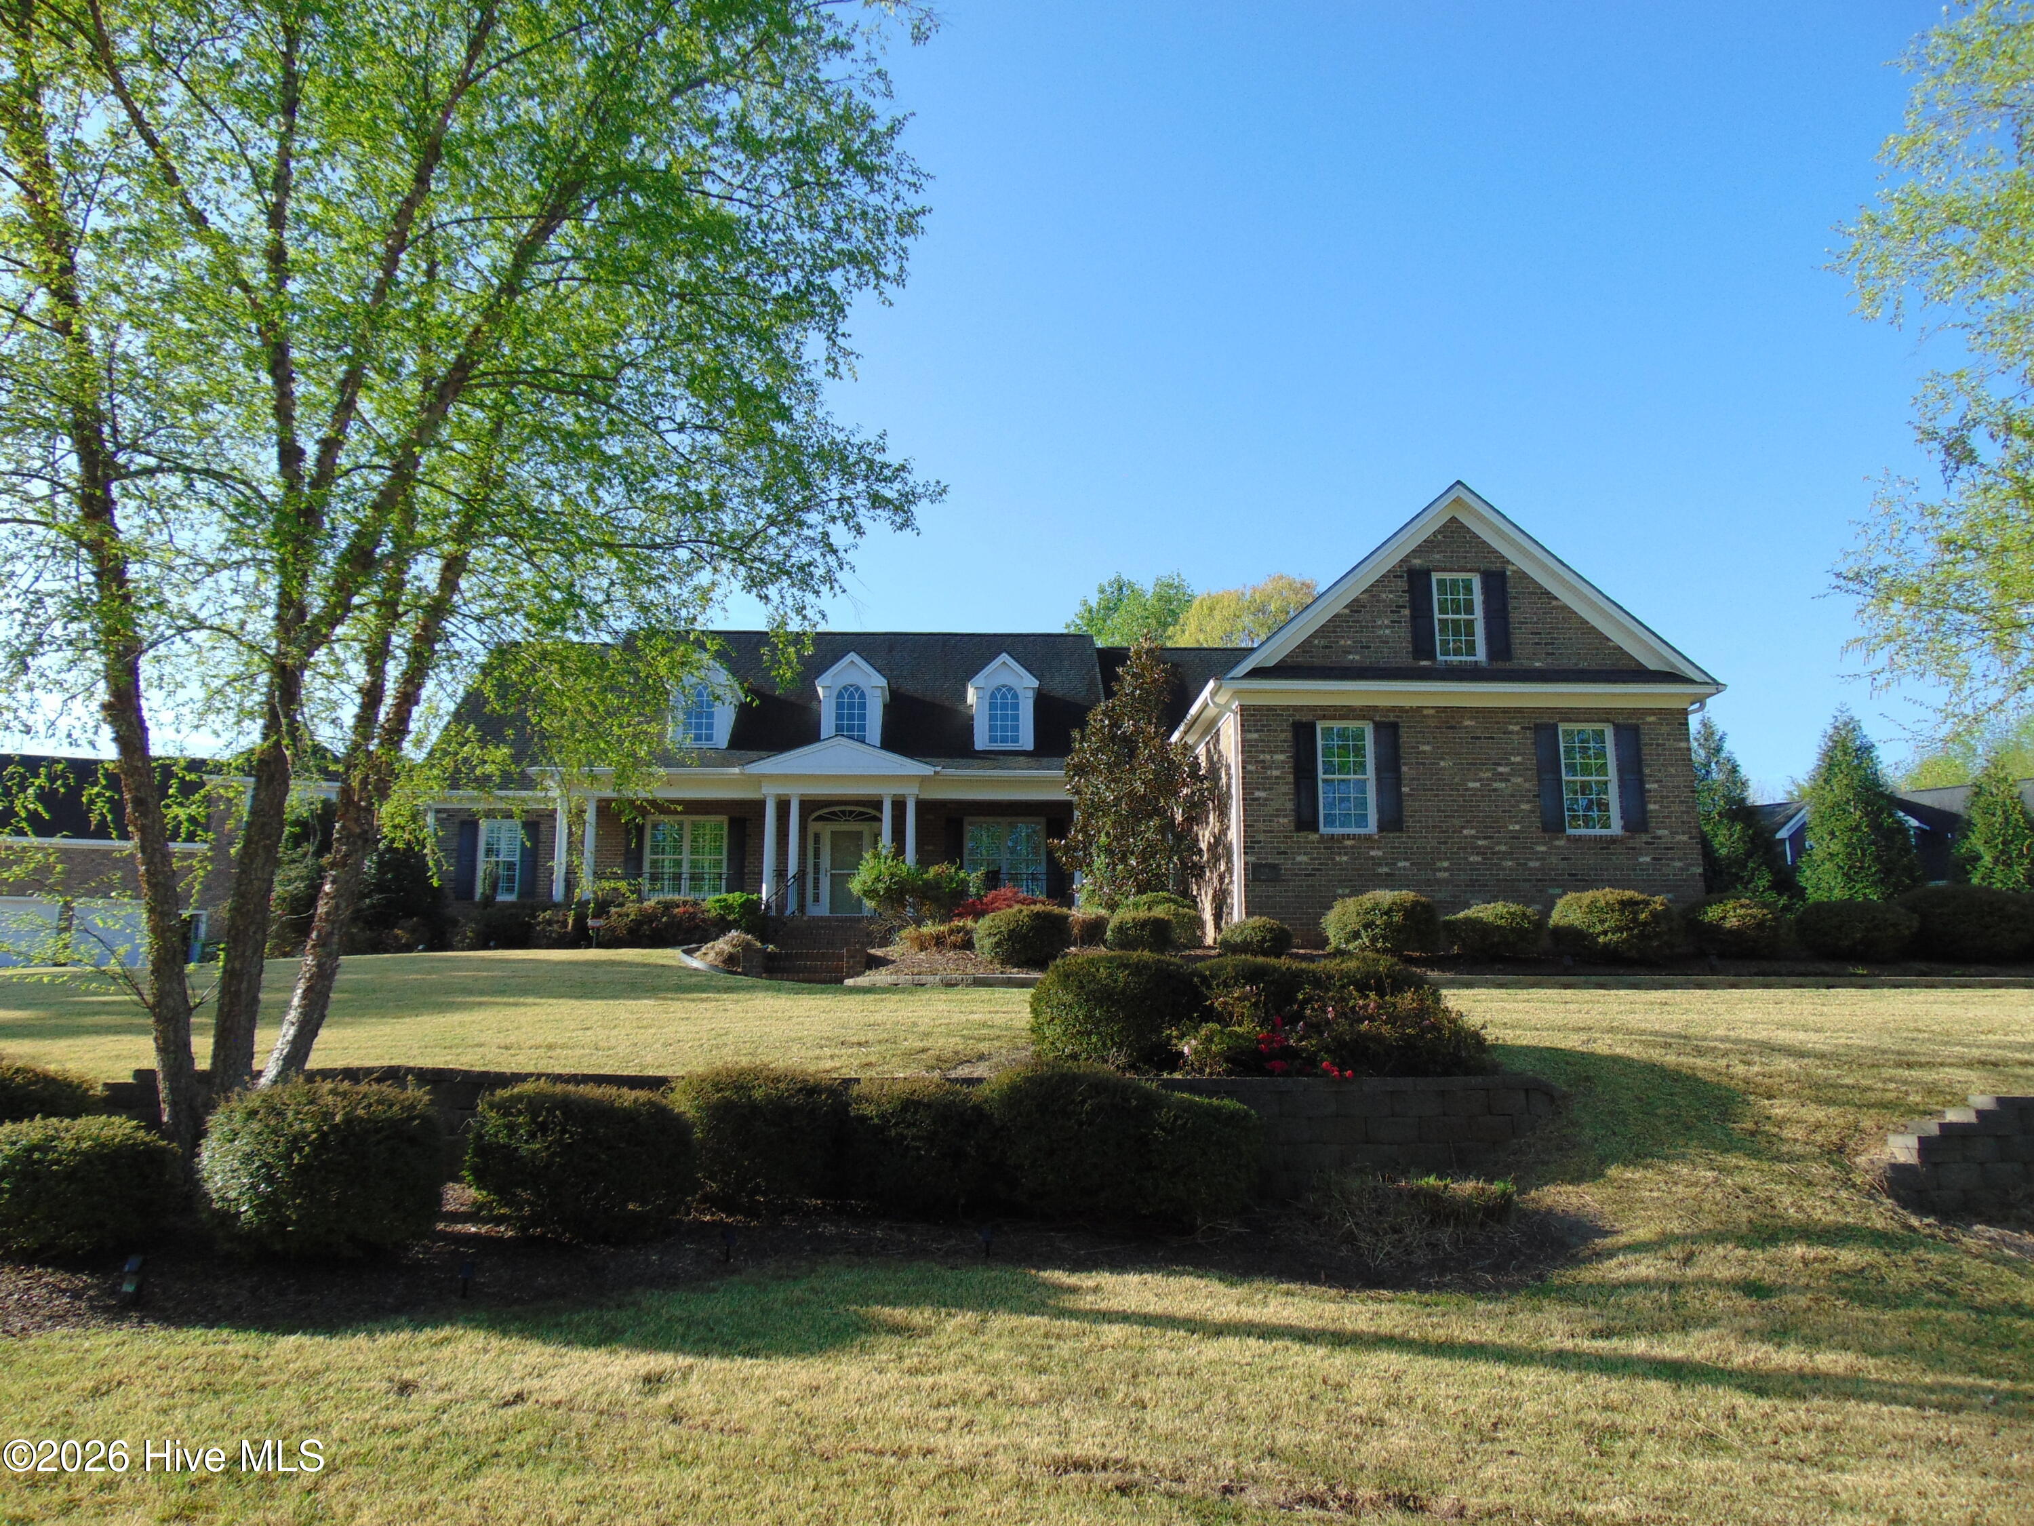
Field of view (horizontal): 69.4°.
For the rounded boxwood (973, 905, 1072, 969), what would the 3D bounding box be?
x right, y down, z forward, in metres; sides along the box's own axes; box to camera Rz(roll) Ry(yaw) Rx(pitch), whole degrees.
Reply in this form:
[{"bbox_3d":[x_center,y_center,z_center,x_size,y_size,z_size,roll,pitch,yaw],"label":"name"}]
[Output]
[{"bbox_3d":[0.081,2.645,22.304,1.490,0.950,1.400,0,-10,-3],"label":"rounded boxwood"}]

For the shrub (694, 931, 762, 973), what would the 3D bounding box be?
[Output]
[{"bbox_3d":[-4.657,3.044,23.663,1.120,0.654,1.050,0,-11,-3],"label":"shrub"}]

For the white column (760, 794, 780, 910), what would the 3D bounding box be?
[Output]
[{"bbox_3d":[-4.781,1.775,28.477,0.250,2.390,0.250,0,-10,-3],"label":"white column"}]

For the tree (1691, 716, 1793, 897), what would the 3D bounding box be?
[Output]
[{"bbox_3d":[13.587,1.462,28.399,2.600,4.852,2.600,0,-11,-3],"label":"tree"}]

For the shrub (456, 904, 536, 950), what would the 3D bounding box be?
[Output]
[{"bbox_3d":[-10.146,3.192,28.624,1.480,0.900,1.350,0,-10,-3],"label":"shrub"}]

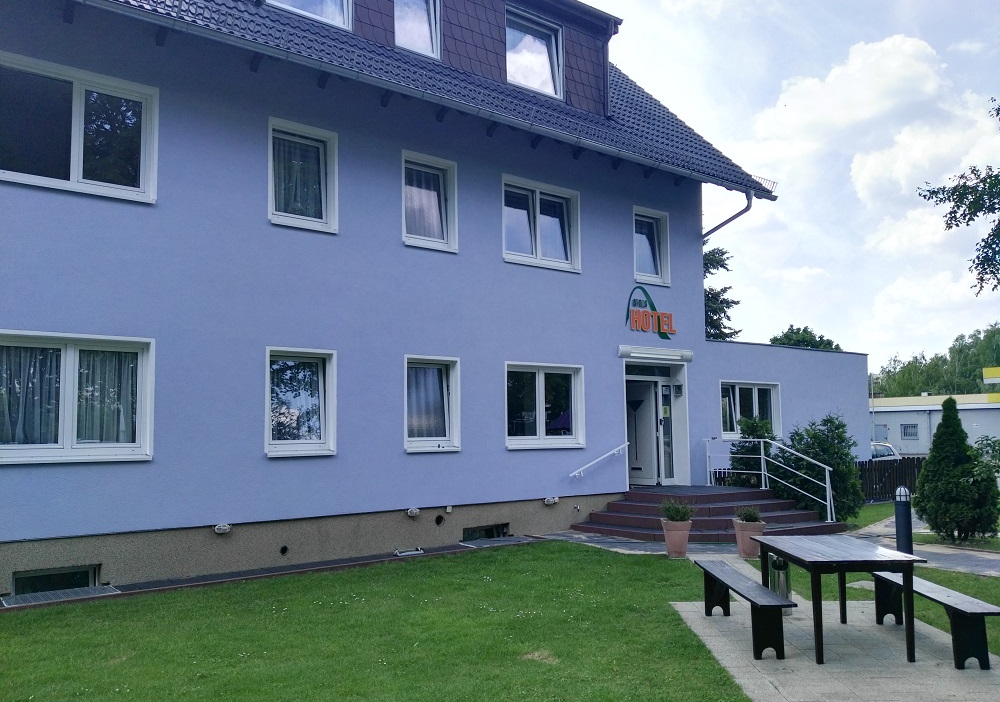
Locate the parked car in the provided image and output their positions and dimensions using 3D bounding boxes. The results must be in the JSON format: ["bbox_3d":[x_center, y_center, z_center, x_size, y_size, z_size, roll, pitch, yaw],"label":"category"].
[{"bbox_3d":[10.700,3.692,26.000,4.200,1.470,1.750,0,-6,-3],"label":"parked car"}]

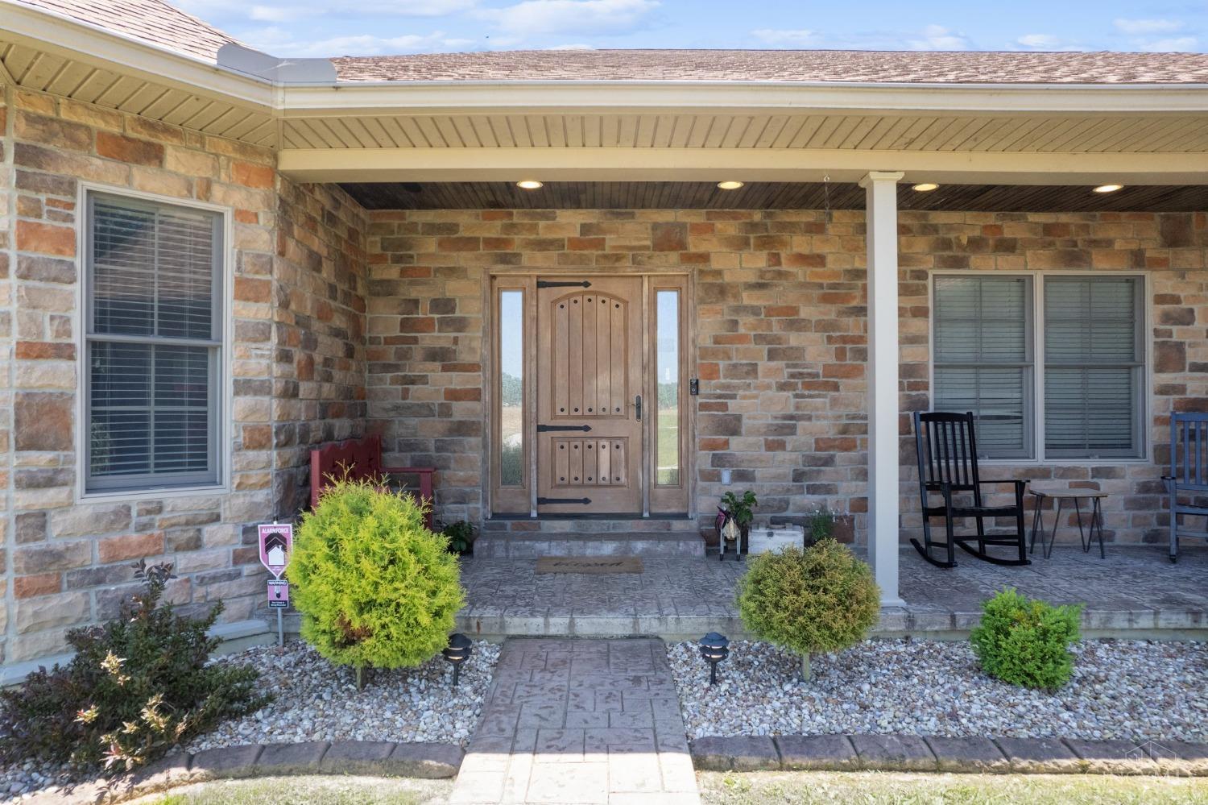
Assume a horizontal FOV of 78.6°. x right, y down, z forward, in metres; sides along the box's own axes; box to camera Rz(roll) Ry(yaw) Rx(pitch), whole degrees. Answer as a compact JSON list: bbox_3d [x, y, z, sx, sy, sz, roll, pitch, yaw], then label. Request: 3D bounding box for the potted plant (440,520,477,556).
[{"bbox_3d":[-1.183,1.092,5.970,0.320,0.300,0.300,0,0,-1],"label":"potted plant"}]

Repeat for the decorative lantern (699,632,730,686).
[{"bbox_3d":[0.531,1.229,3.550,0.147,0.250,0.147,0,0,-1],"label":"decorative lantern"}]

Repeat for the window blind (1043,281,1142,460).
[{"bbox_3d":[4.190,-0.304,6.340,0.850,1.550,0.060,0,0,-1],"label":"window blind"}]

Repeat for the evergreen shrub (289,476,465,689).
[{"bbox_3d":[-1.087,0.815,3.509,0.820,0.920,0.820,0,0,-1],"label":"evergreen shrub"}]

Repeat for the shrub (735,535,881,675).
[{"bbox_3d":[0.999,1.005,3.600,0.680,0.690,0.670,0,0,-1],"label":"shrub"}]

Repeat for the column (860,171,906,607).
[{"bbox_3d":[1.678,-0.080,4.464,0.210,2.560,0.210,0,0,-1],"label":"column"}]

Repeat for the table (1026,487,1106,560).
[{"bbox_3d":[3.652,0.963,5.842,0.490,0.495,0.410,0,0,-1],"label":"table"}]

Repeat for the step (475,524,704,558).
[{"bbox_3d":[-0.112,1.146,5.940,1.790,0.137,0.410,0,0,-1],"label":"step"}]

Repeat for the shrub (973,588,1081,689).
[{"bbox_3d":[2.083,1.132,3.640,0.540,0.440,0.500,0,0,-1],"label":"shrub"}]

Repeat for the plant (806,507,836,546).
[{"bbox_3d":[1.774,1.028,6.030,0.260,0.350,0.250,0,0,-1],"label":"plant"}]

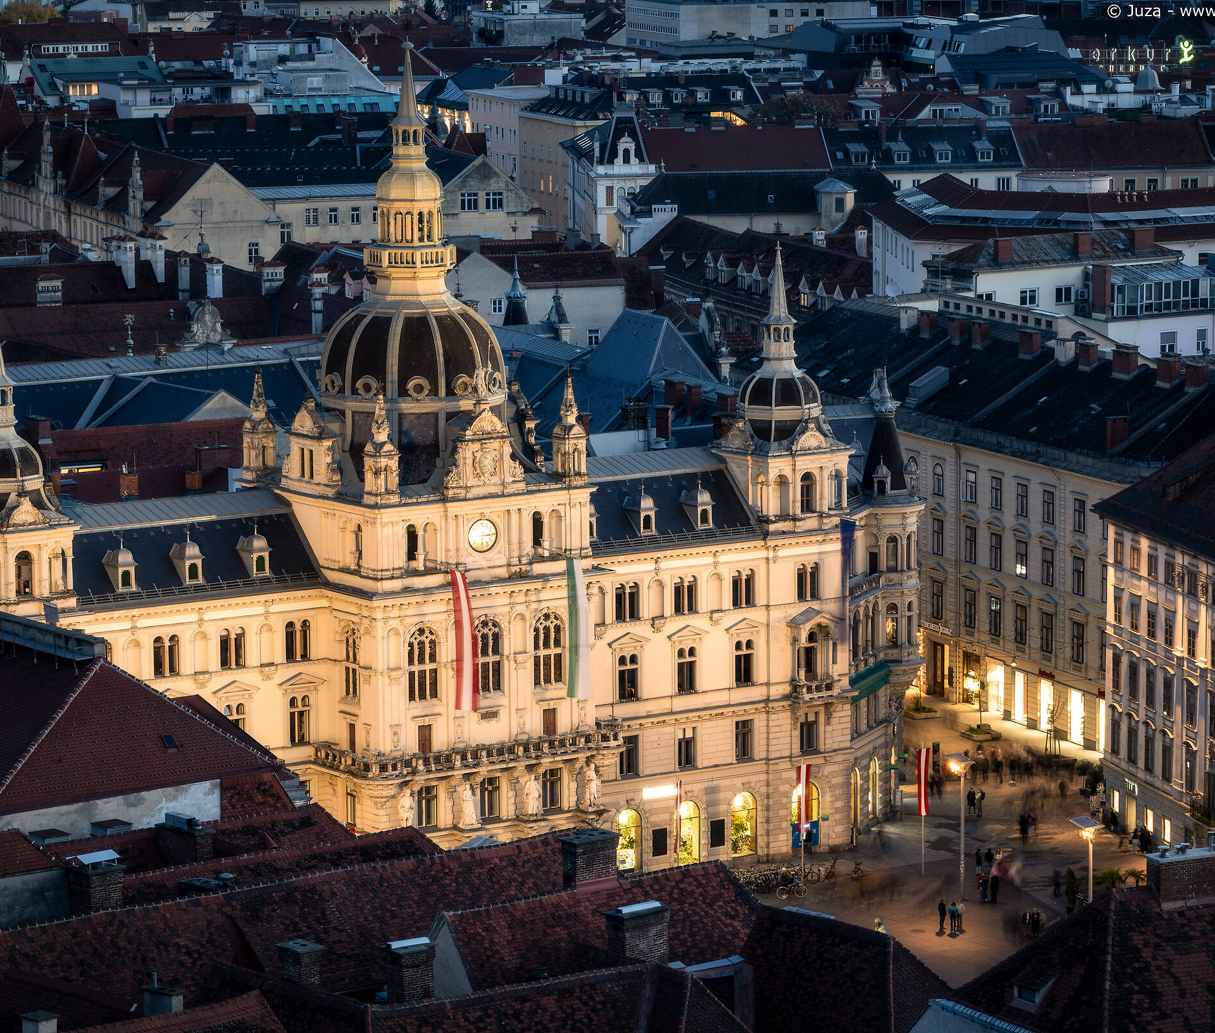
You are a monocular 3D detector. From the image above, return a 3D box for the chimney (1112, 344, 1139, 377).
[{"bbox_3d":[38.077,-11.244,331.965,0.969,2.193,2.193,-4,9,-26],"label":"chimney"}]

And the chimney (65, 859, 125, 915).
[{"bbox_3d":[-18.271,13.293,161.606,1.500,2.200,1.400,-8,11,-41],"label":"chimney"}]

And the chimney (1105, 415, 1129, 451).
[{"bbox_3d":[34.387,-5.585,305.308,1.180,2.420,0.800,-4,9,-24],"label":"chimney"}]

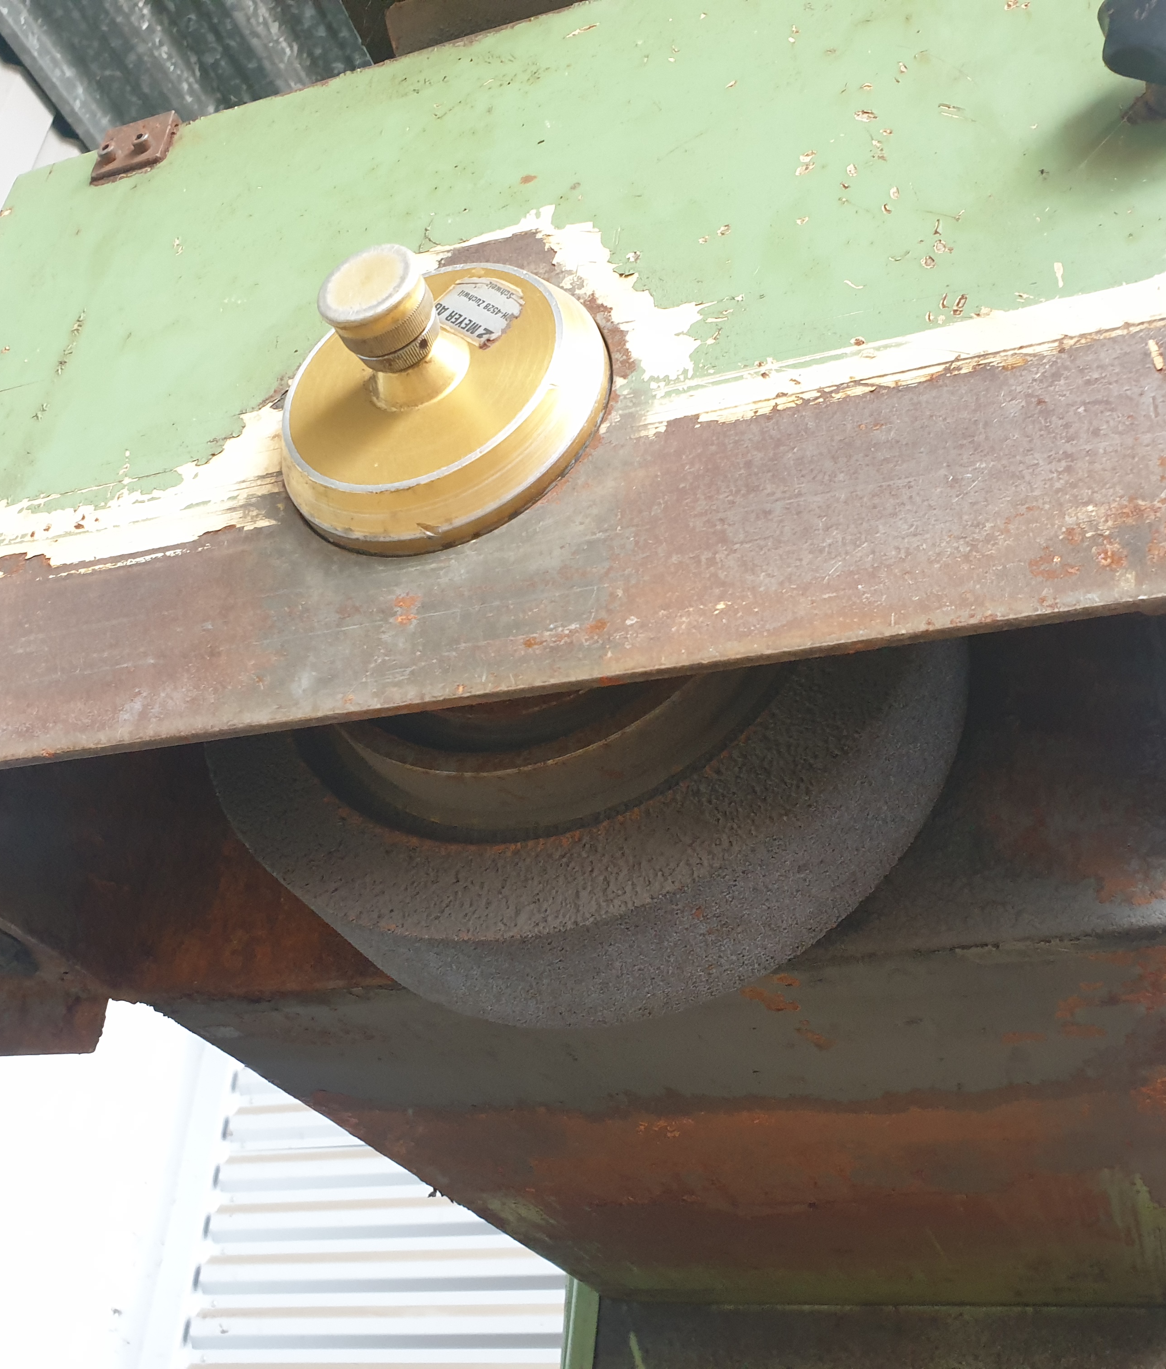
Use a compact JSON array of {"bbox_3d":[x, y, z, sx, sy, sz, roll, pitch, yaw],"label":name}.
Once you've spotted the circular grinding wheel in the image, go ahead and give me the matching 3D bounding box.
[{"bbox_3d":[-0.002,-0.020,0.589,0.315,0.315,0.088,-8,-36,19],"label":"circular grinding wheel"}]

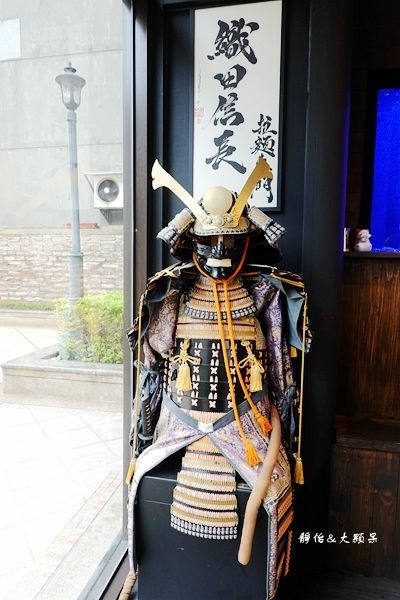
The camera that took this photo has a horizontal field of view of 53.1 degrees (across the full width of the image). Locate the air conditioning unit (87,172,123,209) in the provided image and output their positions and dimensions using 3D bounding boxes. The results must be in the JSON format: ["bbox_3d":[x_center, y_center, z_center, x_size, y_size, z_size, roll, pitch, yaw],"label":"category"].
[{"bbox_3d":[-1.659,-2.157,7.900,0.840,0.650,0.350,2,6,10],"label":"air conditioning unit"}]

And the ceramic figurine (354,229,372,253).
[{"bbox_3d":[0.703,-0.256,1.720,0.072,0.097,0.068,3,6,18],"label":"ceramic figurine"}]

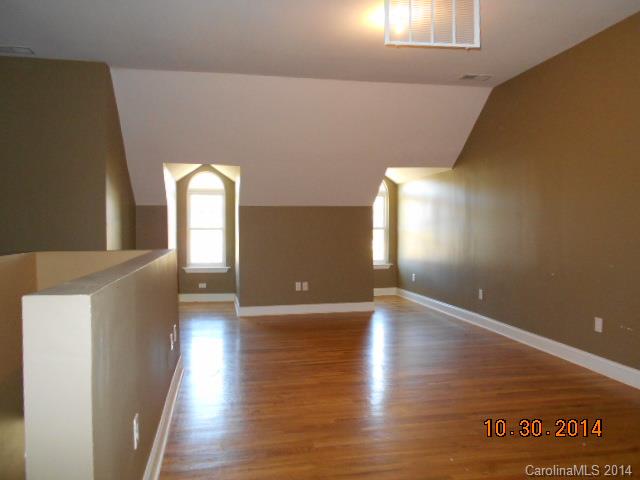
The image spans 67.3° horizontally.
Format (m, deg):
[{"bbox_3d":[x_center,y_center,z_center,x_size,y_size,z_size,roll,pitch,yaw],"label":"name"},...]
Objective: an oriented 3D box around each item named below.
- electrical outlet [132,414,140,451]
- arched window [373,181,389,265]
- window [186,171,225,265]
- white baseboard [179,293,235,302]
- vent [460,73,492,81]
[{"bbox_3d":[-0.714,0.750,1.873,0.009,0.117,0.073,-1,2,-12],"label":"electrical outlet"},{"bbox_3d":[0.870,-0.344,8.190,0.630,1.540,0.080,-1,2,-12],"label":"arched window"},{"bbox_3d":[-1.797,-0.315,7.618,0.630,1.530,0.060,-1,2,-12],"label":"window"},{"bbox_3d":[-1.798,0.929,7.672,0.900,0.132,0.018,-1,2,-12],"label":"white baseboard"},{"bbox_3d":[1.619,-1.681,4.973,0.300,0.020,0.170,-1,2,-12],"label":"vent"}]

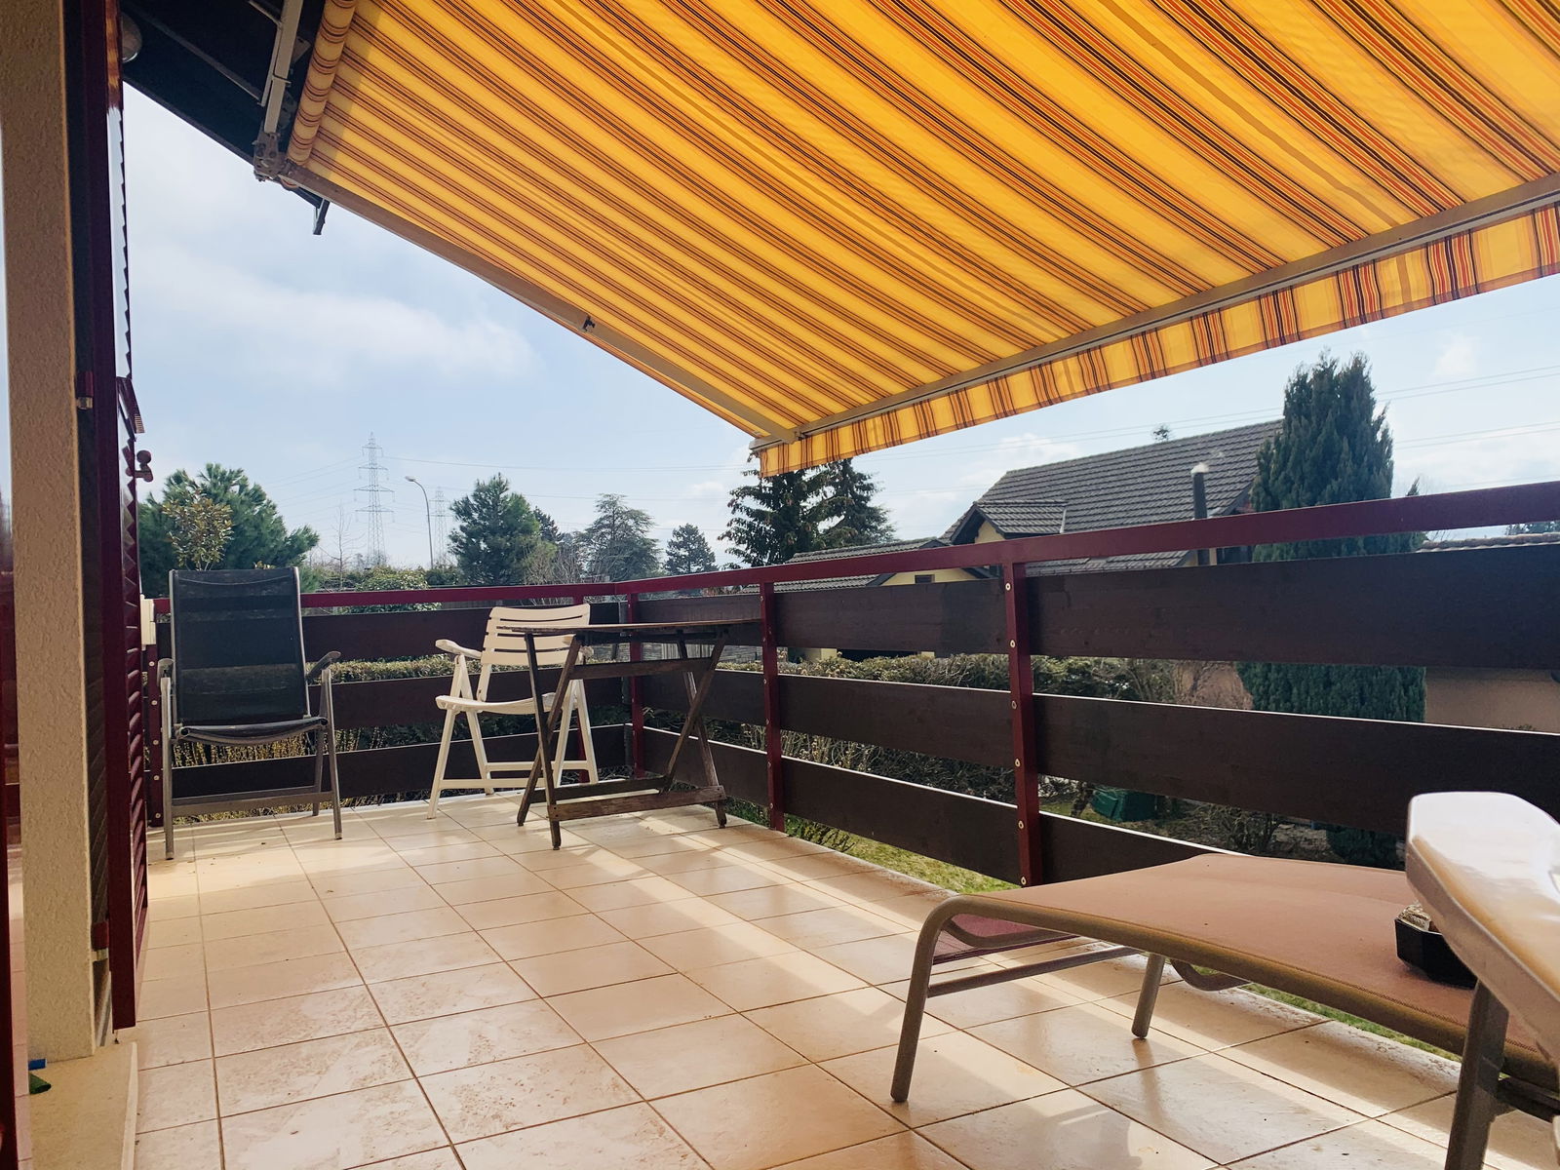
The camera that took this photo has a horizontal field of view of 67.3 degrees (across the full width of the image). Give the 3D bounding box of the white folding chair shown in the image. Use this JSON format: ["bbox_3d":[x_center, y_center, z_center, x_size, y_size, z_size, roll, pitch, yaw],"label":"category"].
[{"bbox_3d":[-1.129,0.510,4.977,0.585,0.844,0.631,-3,-1,9],"label":"white folding chair"}]

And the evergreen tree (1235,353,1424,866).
[{"bbox_3d":[5.305,0.263,11.154,1.800,4.947,1.800,-2,-1,-27],"label":"evergreen tree"}]

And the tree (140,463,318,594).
[{"bbox_3d":[-9.853,0.663,20.947,3.400,5.679,3.400,-2,-1,-27],"label":"tree"}]

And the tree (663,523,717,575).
[{"bbox_3d":[-4.966,0.298,67.928,3.200,7.749,3.200,-2,-1,-27],"label":"tree"}]

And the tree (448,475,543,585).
[{"bbox_3d":[-7.633,0.299,31.938,2.700,6.630,2.700,-2,-1,-27],"label":"tree"}]

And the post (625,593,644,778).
[{"bbox_3d":[-0.685,0.483,5.521,0.046,0.899,0.046,-2,-1,-27],"label":"post"}]

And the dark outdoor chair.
[{"bbox_3d":[-2.065,0.441,4.548,0.585,1.044,0.715,-2,-1,-27],"label":"dark outdoor chair"}]

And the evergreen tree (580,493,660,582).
[{"bbox_3d":[-8.022,-0.283,59.917,4.200,8.867,4.200,-2,-1,-27],"label":"evergreen tree"}]

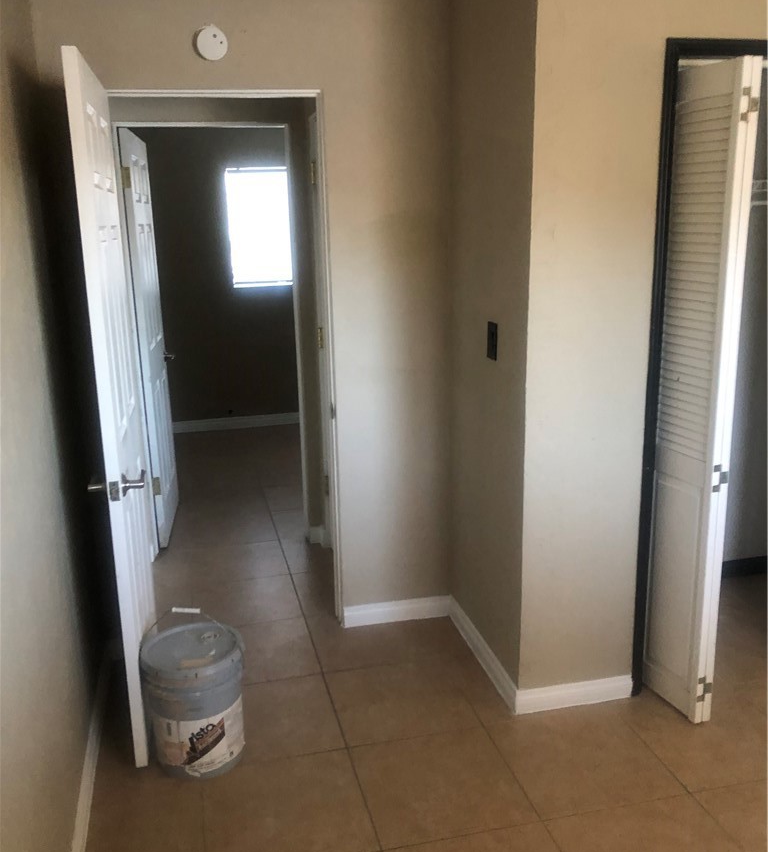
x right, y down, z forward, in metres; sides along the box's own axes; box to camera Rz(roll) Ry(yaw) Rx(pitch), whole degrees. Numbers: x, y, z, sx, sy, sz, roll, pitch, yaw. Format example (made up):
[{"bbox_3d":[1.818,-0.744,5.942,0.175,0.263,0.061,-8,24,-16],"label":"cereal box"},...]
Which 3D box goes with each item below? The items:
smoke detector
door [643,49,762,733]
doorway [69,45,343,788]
[{"bbox_3d":[-0.575,-1.279,2.778,0.106,0.108,0.036,-4,14,-12],"label":"smoke detector"},{"bbox_3d":[0.958,-0.047,2.588,0.058,2.003,0.294,-6,14,-20],"label":"door"},{"bbox_3d":[-0.487,-0.076,2.734,0.772,2.050,0.799,-4,14,-12],"label":"doorway"}]

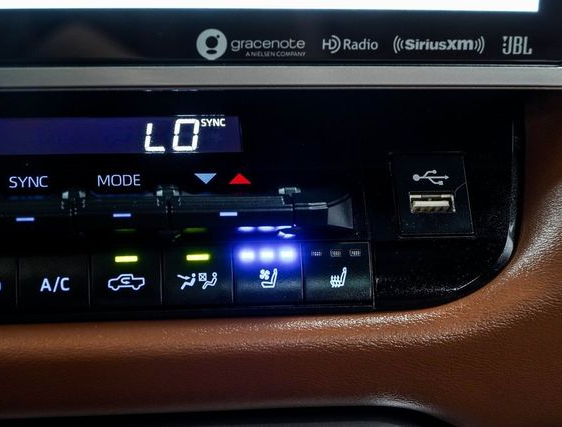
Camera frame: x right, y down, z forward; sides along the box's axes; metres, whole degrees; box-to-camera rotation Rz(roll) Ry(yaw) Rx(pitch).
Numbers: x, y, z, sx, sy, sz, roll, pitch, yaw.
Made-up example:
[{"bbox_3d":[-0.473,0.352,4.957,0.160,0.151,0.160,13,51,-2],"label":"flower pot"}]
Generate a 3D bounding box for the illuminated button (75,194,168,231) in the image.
[{"bbox_3d":[-0.046,0.000,0.321,0.025,0.009,0.009,-1,-13,-7],"label":"illuminated button"}]

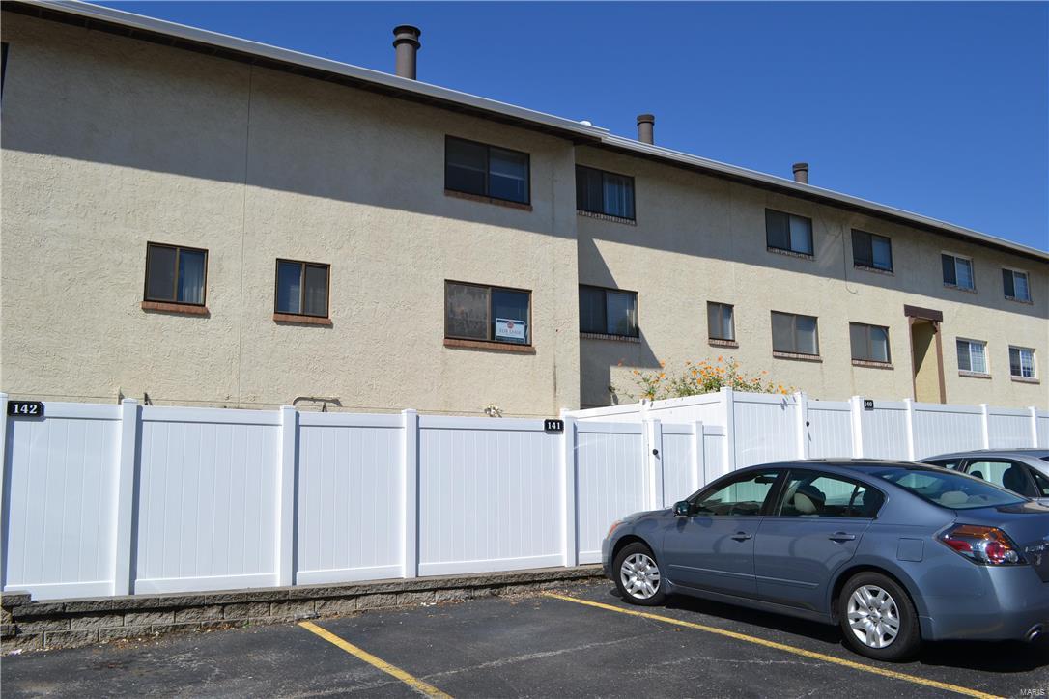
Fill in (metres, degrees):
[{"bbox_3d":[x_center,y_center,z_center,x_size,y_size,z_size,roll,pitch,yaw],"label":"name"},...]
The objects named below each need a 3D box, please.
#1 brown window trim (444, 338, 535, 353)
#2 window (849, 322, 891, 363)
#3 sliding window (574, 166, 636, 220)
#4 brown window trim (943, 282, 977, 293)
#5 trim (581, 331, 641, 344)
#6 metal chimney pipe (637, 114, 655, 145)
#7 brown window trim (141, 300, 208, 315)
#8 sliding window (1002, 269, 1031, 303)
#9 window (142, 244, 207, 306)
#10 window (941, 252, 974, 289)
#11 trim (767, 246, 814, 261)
[{"bbox_3d":[-0.622,-0.054,14.172,1.864,0.104,0.100,4,-9,-31],"label":"brown window trim"},{"bbox_3d":[9.689,-0.171,22.065,1.740,1.050,0.110,5,-10,-31],"label":"window"},{"bbox_3d":[1.730,-3.487,17.537,1.847,1.031,0.100,4,-9,-31],"label":"sliding window"},{"bbox_3d":[13.598,-1.918,24.637,1.709,0.110,0.110,5,-10,-31],"label":"brown window trim"},{"bbox_3d":[1.816,-0.233,17.166,1.826,0.116,0.130,4,-9,-32],"label":"trim"},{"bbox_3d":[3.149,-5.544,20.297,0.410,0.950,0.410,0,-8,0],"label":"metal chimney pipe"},{"bbox_3d":[-5.098,-0.592,11.496,0.905,0.105,0.100,4,-9,-31],"label":"brown window trim"},{"bbox_3d":[16.947,-2.199,27.103,1.781,0.983,0.100,4,-9,-32],"label":"sliding window"},{"bbox_3d":[-5.126,-1.092,11.590,0.838,0.882,0.100,4,-9,-31],"label":"window"},{"bbox_3d":[13.885,-2.482,25.201,1.804,0.994,0.100,4,-9,-32],"label":"window"},{"bbox_3d":[7.023,-2.502,20.802,1.831,0.146,0.130,4,-9,-32],"label":"trim"}]

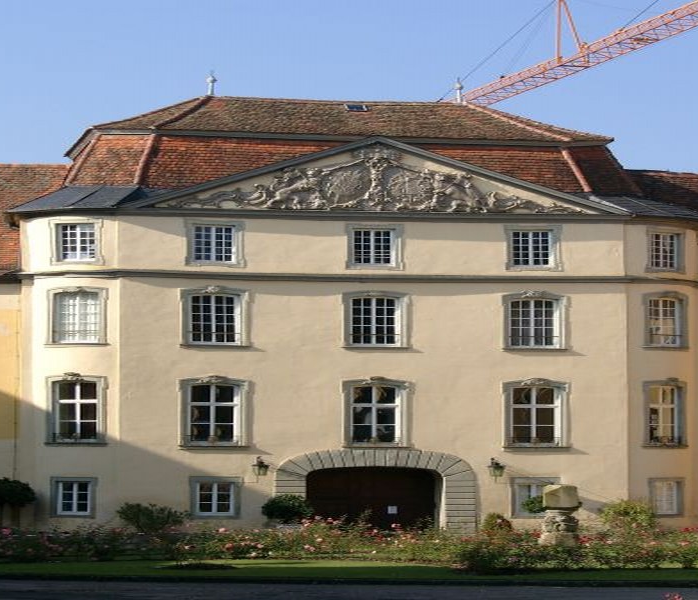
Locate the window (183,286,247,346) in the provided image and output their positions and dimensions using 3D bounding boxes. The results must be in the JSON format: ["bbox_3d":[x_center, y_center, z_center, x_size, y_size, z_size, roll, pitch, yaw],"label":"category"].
[{"bbox_3d":[-4.343,0.540,67.583,2.075,1.948,0.270,1,-3,-6],"label":"window"}]

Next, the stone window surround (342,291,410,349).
[{"bbox_3d":[0.867,0.638,68.073,2.243,1.900,0.350,1,-3,-6],"label":"stone window surround"}]

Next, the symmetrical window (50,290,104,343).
[{"bbox_3d":[-8.831,0.509,67.747,1.946,1.758,0.270,-1,-3,19],"label":"symmetrical window"}]

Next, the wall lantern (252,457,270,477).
[{"bbox_3d":[-2.927,5.524,68.798,0.595,0.695,0.600,1,-5,-7],"label":"wall lantern"}]

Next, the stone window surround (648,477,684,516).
[{"bbox_3d":[9.782,6.071,63.935,1.750,1.224,0.250,4,-6,-42],"label":"stone window surround"}]

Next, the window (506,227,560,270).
[{"bbox_3d":[5.550,-1.558,62.905,1.658,1.339,0.300,0,-5,-6],"label":"window"}]

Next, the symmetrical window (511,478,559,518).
[{"bbox_3d":[6.332,6.686,70.423,1.693,1.416,0.300,1,-5,-7],"label":"symmetrical window"}]

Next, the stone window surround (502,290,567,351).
[{"bbox_3d":[6.330,0.699,70.968,2.298,2.054,0.300,1,-5,-7],"label":"stone window surround"}]

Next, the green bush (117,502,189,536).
[{"bbox_3d":[-5.586,6.180,58.830,2.027,0.900,1.700,0,-5,-6],"label":"green bush"}]

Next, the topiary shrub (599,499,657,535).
[{"bbox_3d":[9.242,7.159,68.781,1.918,1.190,1.700,1,-5,-7],"label":"topiary shrub"}]

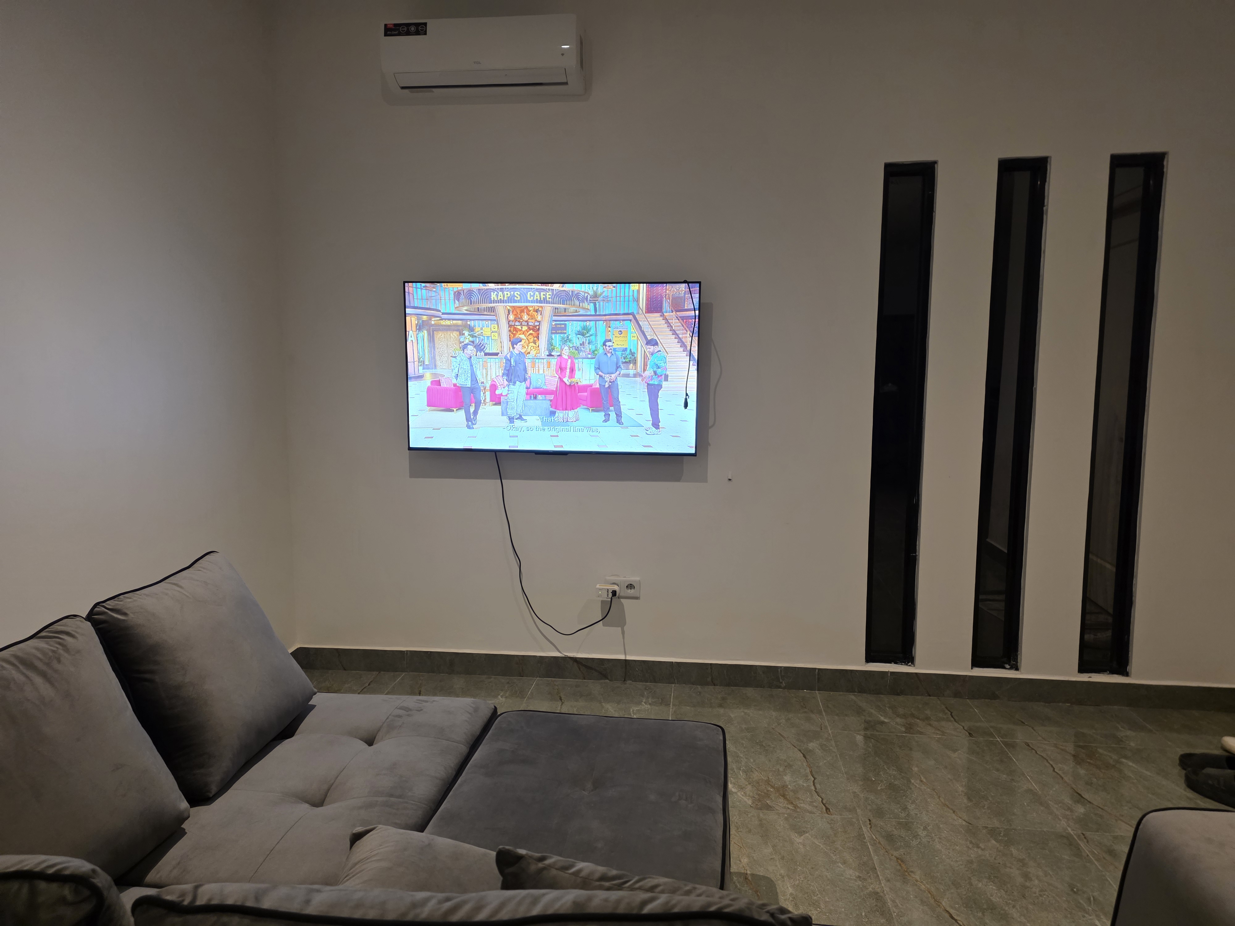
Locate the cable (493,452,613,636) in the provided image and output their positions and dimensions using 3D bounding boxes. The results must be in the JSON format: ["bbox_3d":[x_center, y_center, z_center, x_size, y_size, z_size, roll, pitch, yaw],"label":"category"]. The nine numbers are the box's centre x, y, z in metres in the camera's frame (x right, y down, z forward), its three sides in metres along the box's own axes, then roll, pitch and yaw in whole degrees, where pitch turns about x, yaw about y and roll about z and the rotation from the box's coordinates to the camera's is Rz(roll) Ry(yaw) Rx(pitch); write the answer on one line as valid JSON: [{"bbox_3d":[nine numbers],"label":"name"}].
[{"bbox_3d":[-0.269,0.342,3.453,0.502,0.770,0.110,1,6,6],"label":"cable"}]

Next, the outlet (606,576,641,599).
[{"bbox_3d":[0.024,0.532,3.507,0.152,0.083,0.016,1,6,6],"label":"outlet"}]

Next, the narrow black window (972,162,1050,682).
[{"bbox_3d":[1.573,-0.167,3.320,0.191,2.049,0.075,1,6,6],"label":"narrow black window"}]

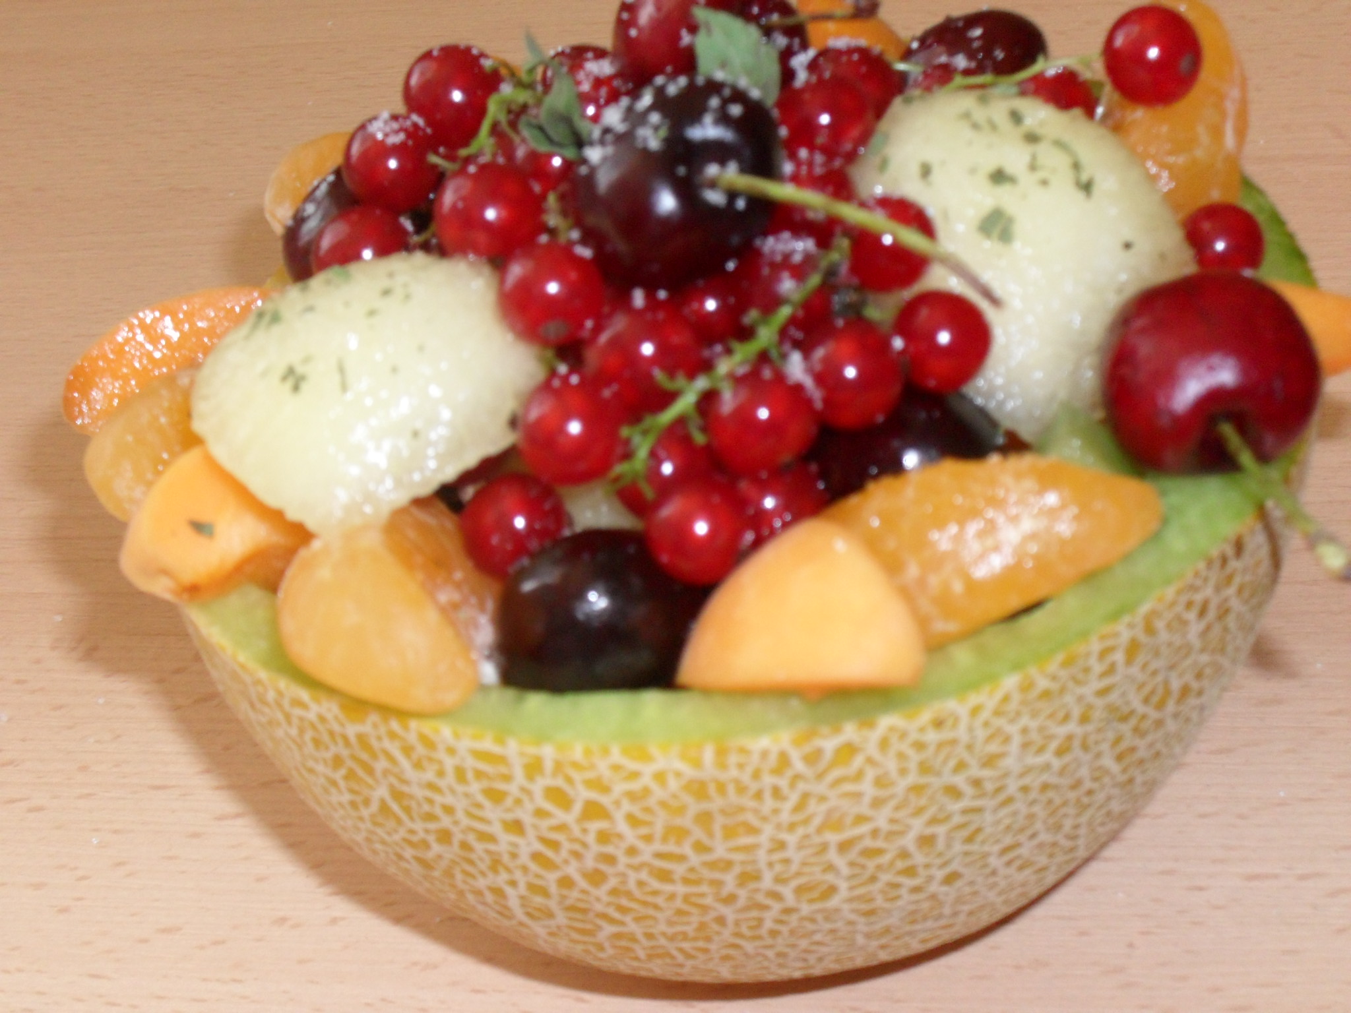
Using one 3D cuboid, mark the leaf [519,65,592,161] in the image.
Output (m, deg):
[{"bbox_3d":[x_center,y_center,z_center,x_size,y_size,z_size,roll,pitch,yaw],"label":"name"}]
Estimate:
[{"bbox_3d":[-0.014,-0.045,0.270,0.009,0.004,0.012,0,72,0],"label":"leaf"}]

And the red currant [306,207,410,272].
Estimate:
[{"bbox_3d":[-0.034,-0.027,0.254,0.011,0.011,0.011,-4,37,0],"label":"red currant"}]

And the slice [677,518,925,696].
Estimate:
[{"bbox_3d":[0.013,0.009,0.239,0.026,0.019,0.023,-6,34,0],"label":"slice"}]

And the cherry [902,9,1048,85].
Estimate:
[{"bbox_3d":[0.041,-0.061,0.317,0.019,0.017,0.019,-6,34,0],"label":"cherry"}]

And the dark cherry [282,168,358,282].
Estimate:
[{"bbox_3d":[-0.038,-0.032,0.289,0.021,0.021,0.021,0,32,0],"label":"dark cherry"}]

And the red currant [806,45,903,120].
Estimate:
[{"bbox_3d":[0.021,-0.048,0.270,0.011,0.011,0.011,0,32,0],"label":"red currant"}]

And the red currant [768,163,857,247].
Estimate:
[{"bbox_3d":[0.015,-0.032,0.249,0.010,0.010,0.010,1,37,0],"label":"red currant"}]

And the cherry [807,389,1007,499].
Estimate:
[{"bbox_3d":[0.025,-0.005,0.253,0.021,0.019,0.021,-6,34,0],"label":"cherry"}]

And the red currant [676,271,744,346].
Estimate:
[{"bbox_3d":[0.004,-0.022,0.261,0.009,0.009,0.009,-6,34,0],"label":"red currant"}]

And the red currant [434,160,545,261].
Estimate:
[{"bbox_3d":[-0.020,-0.031,0.246,0.011,0.011,0.011,1,37,0],"label":"red currant"}]

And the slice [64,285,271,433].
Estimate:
[{"bbox_3d":[-0.059,-0.017,0.280,0.034,0.013,0.016,-32,43,-24],"label":"slice"}]

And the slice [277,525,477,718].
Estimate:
[{"bbox_3d":[-0.031,0.011,0.246,0.022,0.020,0.023,8,37,19],"label":"slice"}]

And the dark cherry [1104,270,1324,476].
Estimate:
[{"bbox_3d":[0.057,-0.014,0.247,0.022,0.023,0.021,-8,46,-7],"label":"dark cherry"}]

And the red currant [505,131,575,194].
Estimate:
[{"bbox_3d":[-0.014,-0.039,0.265,0.011,0.011,0.011,0,32,0],"label":"red currant"}]

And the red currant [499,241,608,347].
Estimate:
[{"bbox_3d":[-0.013,-0.023,0.250,0.011,0.011,0.011,0,32,0],"label":"red currant"}]

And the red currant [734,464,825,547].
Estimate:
[{"bbox_3d":[0.010,0.000,0.237,0.010,0.010,0.010,1,37,0],"label":"red currant"}]

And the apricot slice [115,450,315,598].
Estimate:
[{"bbox_3d":[-0.048,0.001,0.252,0.025,0.015,0.018,-11,39,-16],"label":"apricot slice"}]

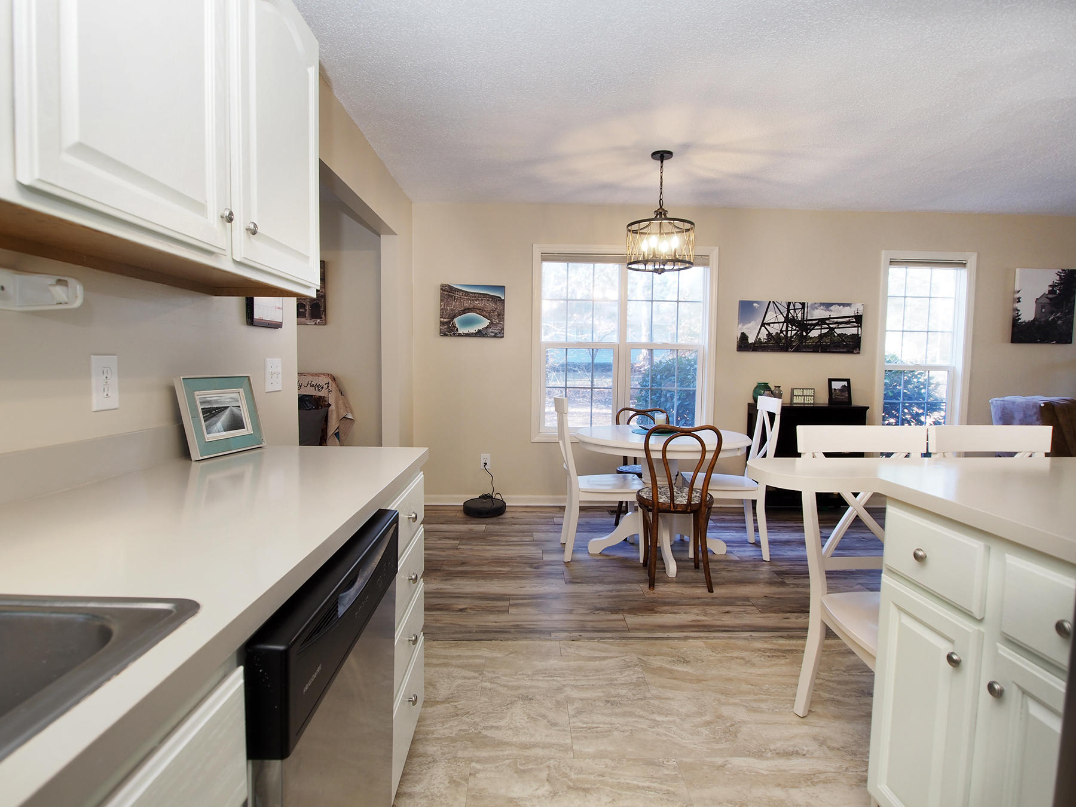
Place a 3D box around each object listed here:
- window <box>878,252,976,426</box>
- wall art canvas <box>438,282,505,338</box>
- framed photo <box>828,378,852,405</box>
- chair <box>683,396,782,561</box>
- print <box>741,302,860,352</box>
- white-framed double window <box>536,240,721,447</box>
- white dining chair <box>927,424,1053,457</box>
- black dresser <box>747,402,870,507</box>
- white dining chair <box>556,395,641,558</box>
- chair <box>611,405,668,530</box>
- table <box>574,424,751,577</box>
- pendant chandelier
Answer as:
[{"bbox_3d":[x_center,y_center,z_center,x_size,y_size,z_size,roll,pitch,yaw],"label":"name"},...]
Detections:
[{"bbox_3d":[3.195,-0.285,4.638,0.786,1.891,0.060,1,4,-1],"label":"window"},{"bbox_3d":[-0.521,-0.737,4.456,0.511,0.409,0.035,1,4,-1],"label":"wall art canvas"},{"bbox_3d":[2.392,-0.083,4.413,0.172,0.214,0.030,1,-7,-1],"label":"framed photo"},{"bbox_3d":[1.207,0.447,3.542,0.547,0.972,0.458,1,4,4],"label":"chair"},{"bbox_3d":[2.150,-0.621,4.564,1.021,0.408,0.035,1,4,-1],"label":"print"},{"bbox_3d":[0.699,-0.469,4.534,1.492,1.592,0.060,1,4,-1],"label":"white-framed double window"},{"bbox_3d":[1.541,0.579,1.689,0.463,0.972,0.547,1,4,-4],"label":"white dining chair"},{"bbox_3d":[2.120,0.452,4.438,0.816,0.870,0.368,1,4,-1],"label":"black dresser"},{"bbox_3d":[0.378,0.439,3.462,0.547,0.972,0.458,1,4,-1],"label":"white dining chair"},{"bbox_3d":[0.747,0.474,3.867,0.418,0.861,0.438,1,4,-1],"label":"chair"},{"bbox_3d":[0.755,0.558,3.464,1.065,0.746,1.065,1,4,-1],"label":"table"},{"bbox_3d":[0.742,-1.140,3.372,0.413,0.708,0.413,1,4,-1],"label":"pendant chandelier"}]

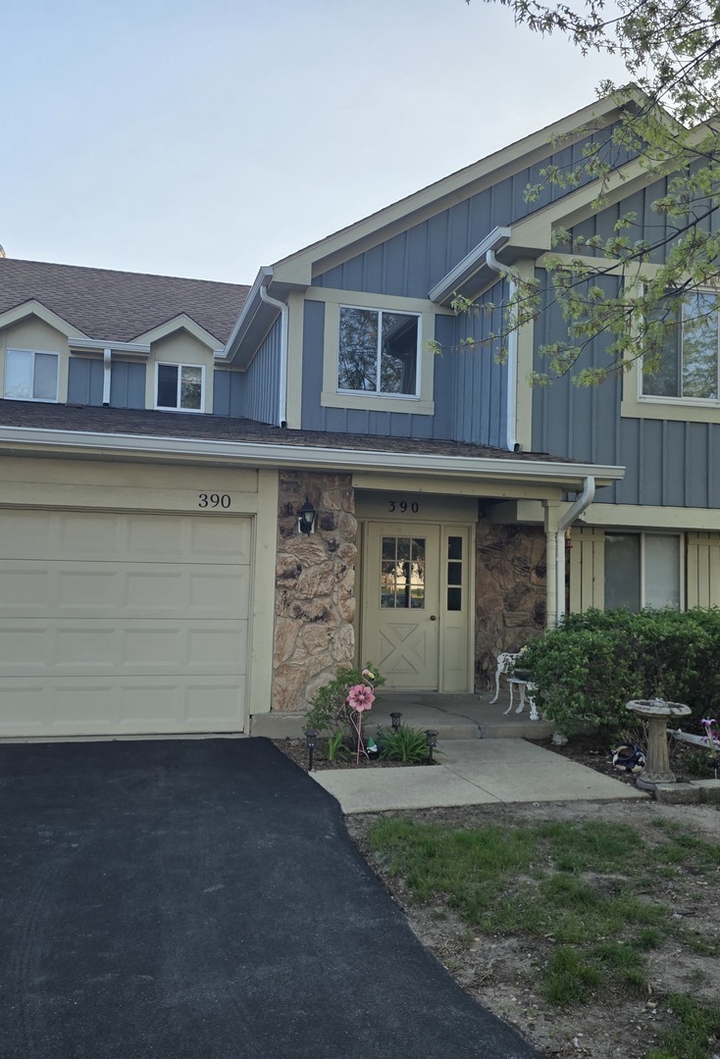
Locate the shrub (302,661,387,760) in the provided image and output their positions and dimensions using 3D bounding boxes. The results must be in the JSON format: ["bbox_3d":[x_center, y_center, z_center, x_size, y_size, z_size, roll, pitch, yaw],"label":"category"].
[{"bbox_3d":[-0.130,1.479,7.787,0.660,0.760,0.600,1,-4,0],"label":"shrub"}]

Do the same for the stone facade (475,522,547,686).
[{"bbox_3d":[1.835,0.939,11.447,0.987,2.051,0.200,2,-3,-15],"label":"stone facade"}]

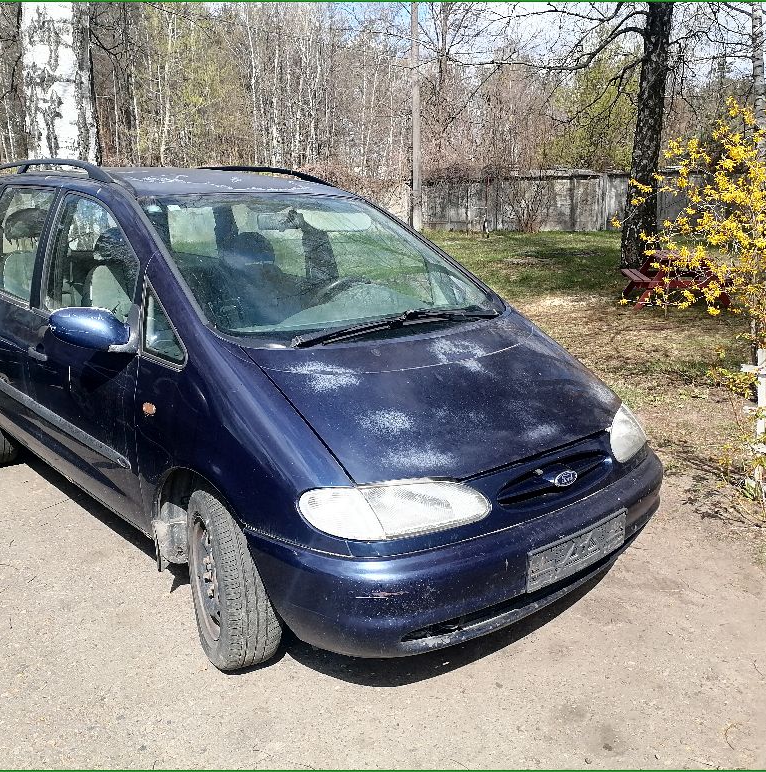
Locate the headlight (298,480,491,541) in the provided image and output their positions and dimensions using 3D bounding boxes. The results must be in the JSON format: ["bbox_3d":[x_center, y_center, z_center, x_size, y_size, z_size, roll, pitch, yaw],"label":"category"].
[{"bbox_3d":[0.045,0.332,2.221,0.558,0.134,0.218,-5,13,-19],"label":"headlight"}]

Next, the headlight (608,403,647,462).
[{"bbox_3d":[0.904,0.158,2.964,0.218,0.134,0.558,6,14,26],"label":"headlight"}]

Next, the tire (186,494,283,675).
[{"bbox_3d":[-0.512,0.636,2.642,0.200,0.625,0.625,-6,14,-25],"label":"tire"}]

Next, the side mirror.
[{"bbox_3d":[-0.996,-0.195,2.666,0.260,0.175,0.150,-11,17,-40],"label":"side mirror"}]

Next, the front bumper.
[{"bbox_3d":[0.461,0.514,2.672,1.800,0.400,0.570,-11,17,-40],"label":"front bumper"}]

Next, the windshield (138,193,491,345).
[{"bbox_3d":[-0.234,-0.518,3.233,1.480,0.140,1.040,-11,49,-40],"label":"windshield"}]

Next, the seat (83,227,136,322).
[{"bbox_3d":[-1.176,-0.249,3.736,0.520,1.060,0.720,-11,17,-40],"label":"seat"}]

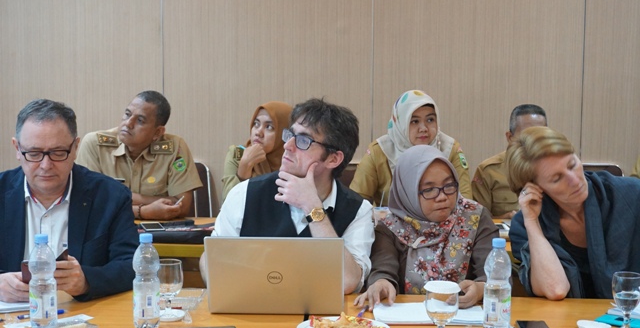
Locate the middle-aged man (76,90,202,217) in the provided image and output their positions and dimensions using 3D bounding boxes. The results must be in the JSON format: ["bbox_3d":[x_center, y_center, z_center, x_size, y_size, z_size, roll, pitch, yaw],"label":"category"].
[{"bbox_3d":[-0.756,0.339,4.338,0.560,1.255,0.740,2,7,15],"label":"middle-aged man"}]

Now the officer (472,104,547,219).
[{"bbox_3d":[0.890,0.371,4.351,0.540,1.211,0.740,0,7,-5],"label":"officer"}]

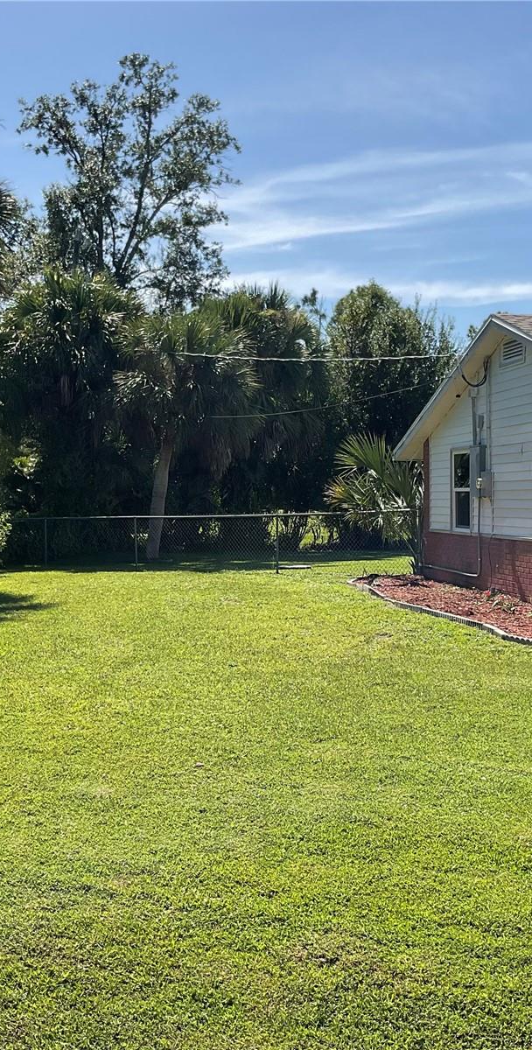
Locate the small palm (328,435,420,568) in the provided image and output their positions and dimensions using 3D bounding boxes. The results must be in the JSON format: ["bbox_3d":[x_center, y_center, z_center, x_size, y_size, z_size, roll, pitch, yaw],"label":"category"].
[{"bbox_3d":[2.350,-0.440,23.700,2.300,2.800,2.200,0,1,0],"label":"small palm"}]

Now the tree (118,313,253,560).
[{"bbox_3d":[-2.160,-2.420,32.000,3.800,6.700,3.700,0,1,0],"label":"tree"}]

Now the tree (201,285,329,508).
[{"bbox_3d":[-0.080,-3.150,35.000,4.000,8.100,4.000,0,1,0],"label":"tree"}]

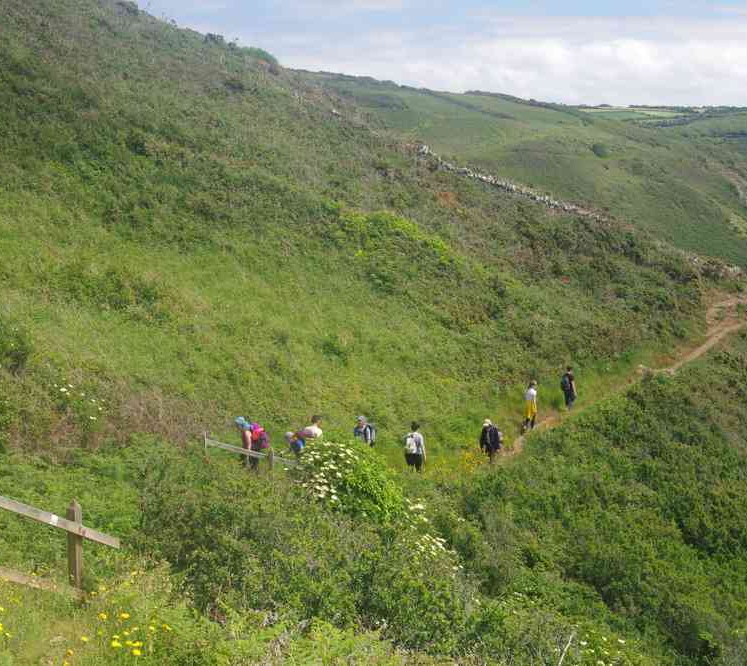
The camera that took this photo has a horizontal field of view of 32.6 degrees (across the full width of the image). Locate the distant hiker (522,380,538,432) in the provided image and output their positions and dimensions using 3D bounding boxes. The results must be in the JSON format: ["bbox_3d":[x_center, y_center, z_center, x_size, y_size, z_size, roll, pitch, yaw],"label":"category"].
[{"bbox_3d":[5.244,2.478,42.628,0.500,1.680,0.520,7,11,36],"label":"distant hiker"}]

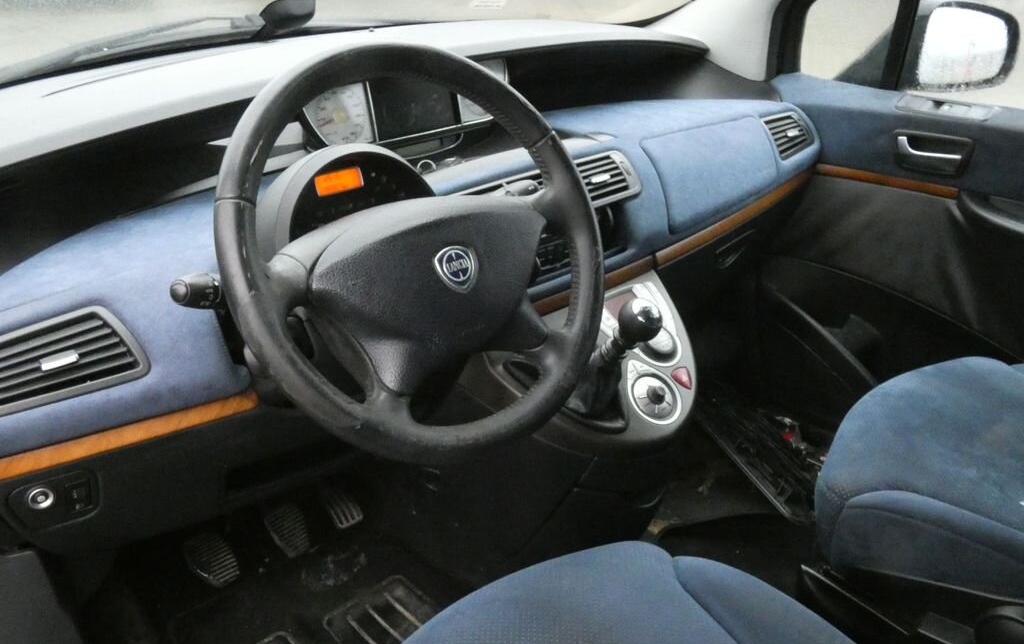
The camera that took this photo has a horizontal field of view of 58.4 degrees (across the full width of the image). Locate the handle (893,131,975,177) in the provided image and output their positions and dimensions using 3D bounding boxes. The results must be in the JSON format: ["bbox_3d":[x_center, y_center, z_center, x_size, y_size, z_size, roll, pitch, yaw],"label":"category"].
[{"bbox_3d":[0.748,-0.299,1.630,0.035,0.068,0.130,-25,33,-37],"label":"handle"}]

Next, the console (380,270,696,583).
[{"bbox_3d":[0.059,0.146,1.441,0.380,0.440,0.360,-22,34,-32],"label":"console"}]

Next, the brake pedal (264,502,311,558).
[{"bbox_3d":[-0.330,0.306,1.350,0.054,0.068,0.022,-22,-6,-32],"label":"brake pedal"}]

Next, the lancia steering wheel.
[{"bbox_3d":[-0.083,-0.064,0.846,0.385,0.385,0.110,-22,4,-32],"label":"lancia steering wheel"}]

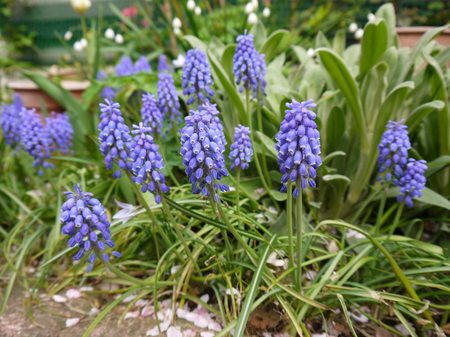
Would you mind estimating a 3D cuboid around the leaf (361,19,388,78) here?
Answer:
[{"bbox_3d":[0.185,-0.148,0.450,0.033,0.073,0.018,3,24,-1],"label":"leaf"}]

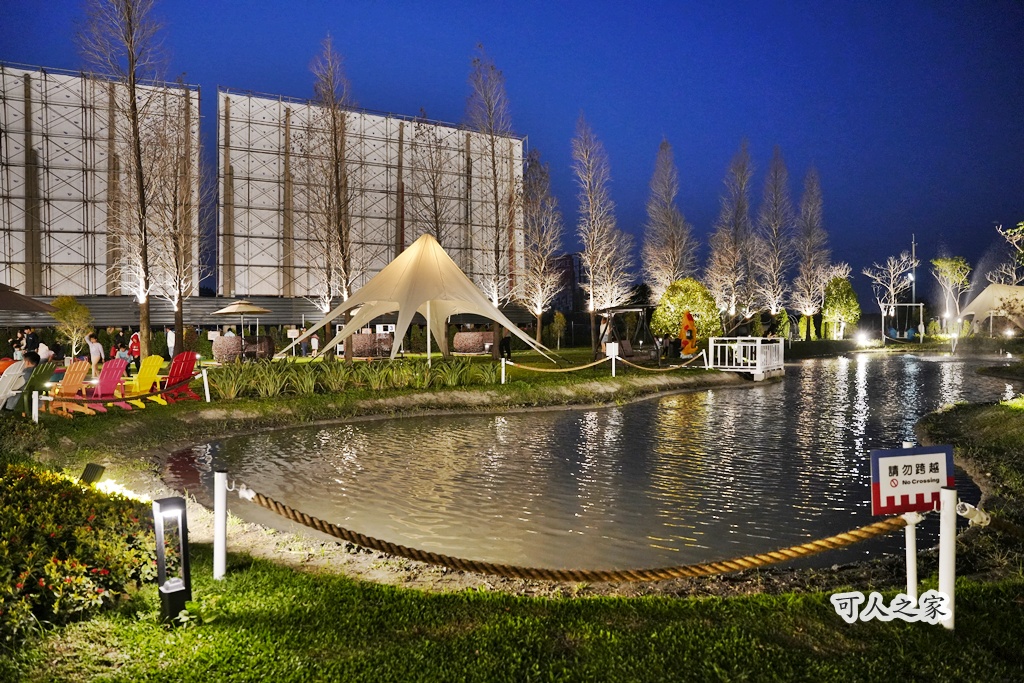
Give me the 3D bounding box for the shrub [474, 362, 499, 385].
[{"bbox_3d":[-0.684,0.844,18.327,0.640,0.600,0.620,0,1,0],"label":"shrub"}]

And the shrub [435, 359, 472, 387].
[{"bbox_3d":[-1.510,0.789,17.592,0.970,0.740,0.900,0,1,0],"label":"shrub"}]

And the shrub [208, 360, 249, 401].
[{"bbox_3d":[-5.824,0.790,14.100,0.860,0.820,0.820,0,1,0],"label":"shrub"}]

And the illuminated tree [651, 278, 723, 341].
[{"bbox_3d":[8.179,-1.406,32.000,3.350,3.100,3.200,0,1,0],"label":"illuminated tree"}]

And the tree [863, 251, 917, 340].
[{"bbox_3d":[30.394,-3.599,54.915,4.500,7.500,4.300,0,1,0],"label":"tree"}]

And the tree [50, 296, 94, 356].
[{"bbox_3d":[-16.416,-0.335,25.500,1.450,2.600,1.400,-1,2,-33],"label":"tree"}]

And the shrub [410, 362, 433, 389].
[{"bbox_3d":[-2.187,0.798,16.500,0.600,0.680,0.600,0,1,0],"label":"shrub"}]

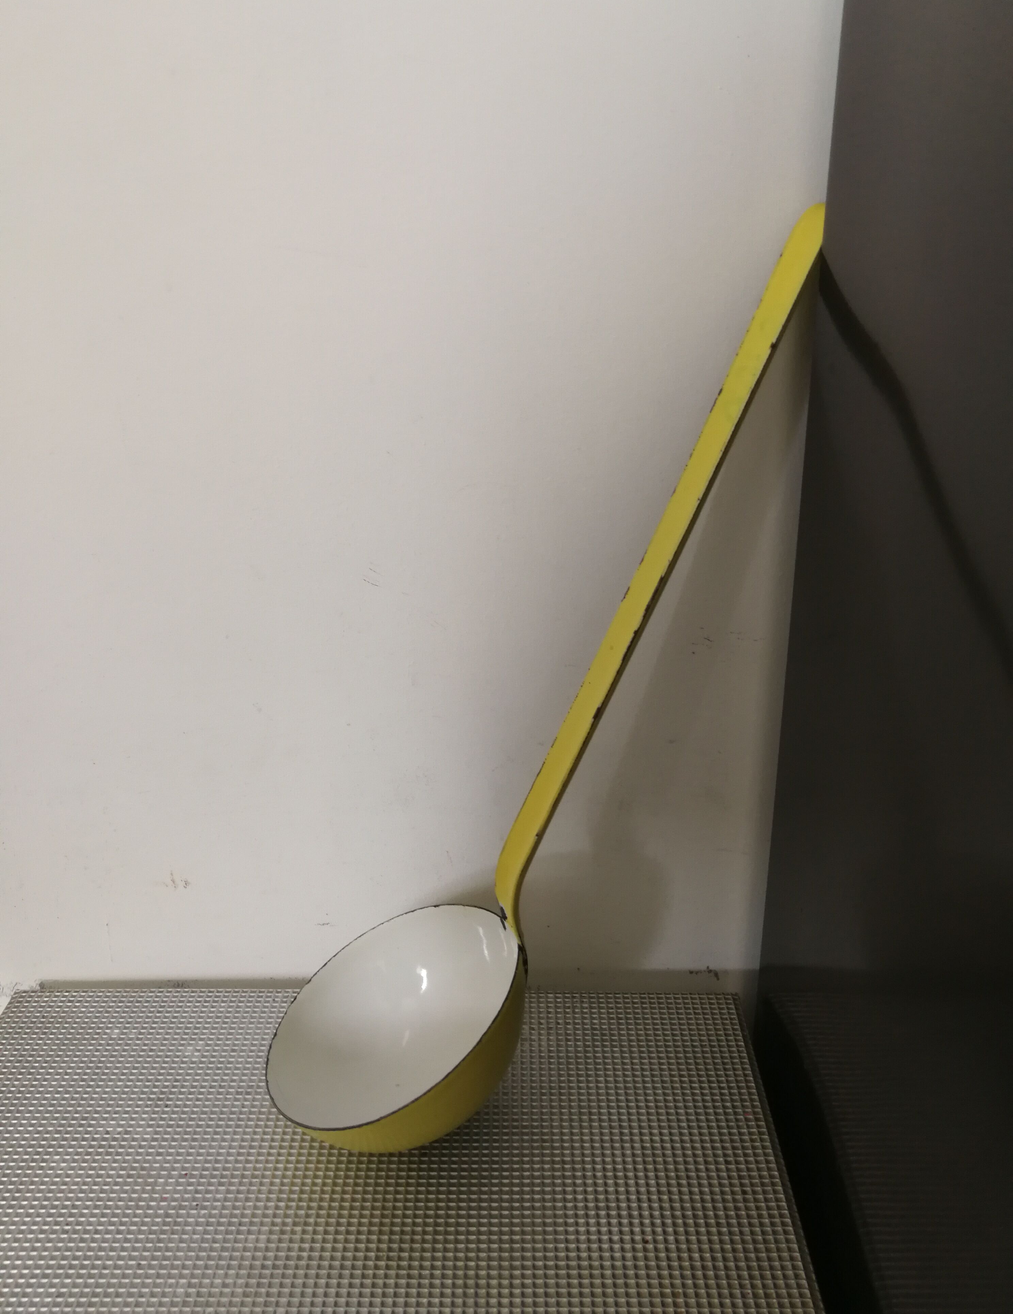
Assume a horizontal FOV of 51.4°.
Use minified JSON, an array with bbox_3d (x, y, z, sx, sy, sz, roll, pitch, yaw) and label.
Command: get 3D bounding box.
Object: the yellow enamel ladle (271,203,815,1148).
[{"bbox_3d":[0.019,0.012,0.357,0.078,0.352,0.100,21,10,-21],"label":"yellow enamel ladle"}]

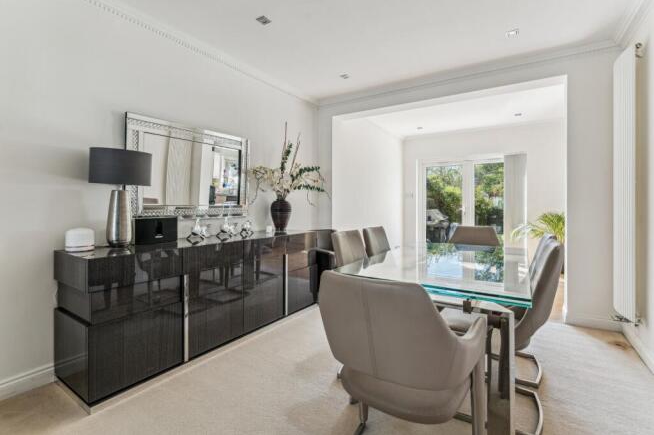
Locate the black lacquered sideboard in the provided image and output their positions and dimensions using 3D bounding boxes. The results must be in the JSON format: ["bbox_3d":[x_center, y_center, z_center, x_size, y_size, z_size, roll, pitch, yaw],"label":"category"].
[{"bbox_3d":[-0.915,0.607,2.650,0.510,0.830,2.190,1,2,33],"label":"black lacquered sideboard"}]

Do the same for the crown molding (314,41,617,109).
[{"bbox_3d":[1.201,-1.585,3.400,3.200,0.120,0.100,1,2,33],"label":"crown molding"}]

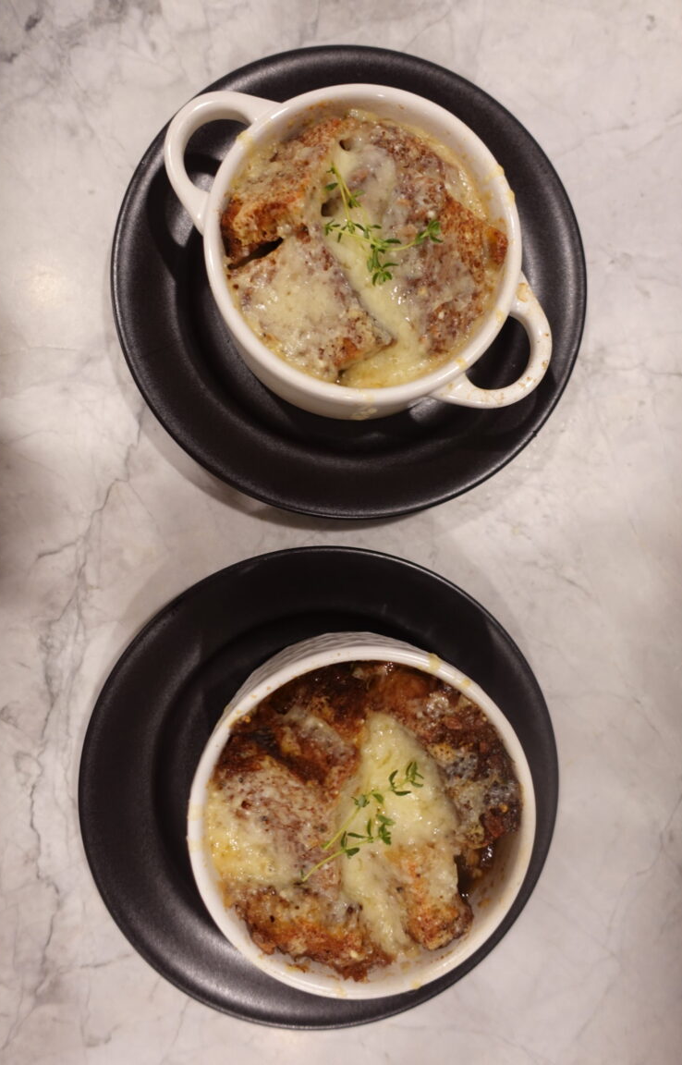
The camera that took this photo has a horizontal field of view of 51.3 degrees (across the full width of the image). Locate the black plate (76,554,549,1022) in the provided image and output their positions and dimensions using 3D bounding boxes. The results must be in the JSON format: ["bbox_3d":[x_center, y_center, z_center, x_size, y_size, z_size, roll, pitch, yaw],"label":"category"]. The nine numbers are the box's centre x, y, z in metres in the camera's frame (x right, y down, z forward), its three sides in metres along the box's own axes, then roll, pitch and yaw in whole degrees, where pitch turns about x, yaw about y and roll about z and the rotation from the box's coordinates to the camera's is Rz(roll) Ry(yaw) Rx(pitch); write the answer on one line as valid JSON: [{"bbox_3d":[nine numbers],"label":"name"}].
[{"bbox_3d":[-0.008,0.108,0.312,0.205,0.022,0.205,0,90,-5],"label":"black plate"}]

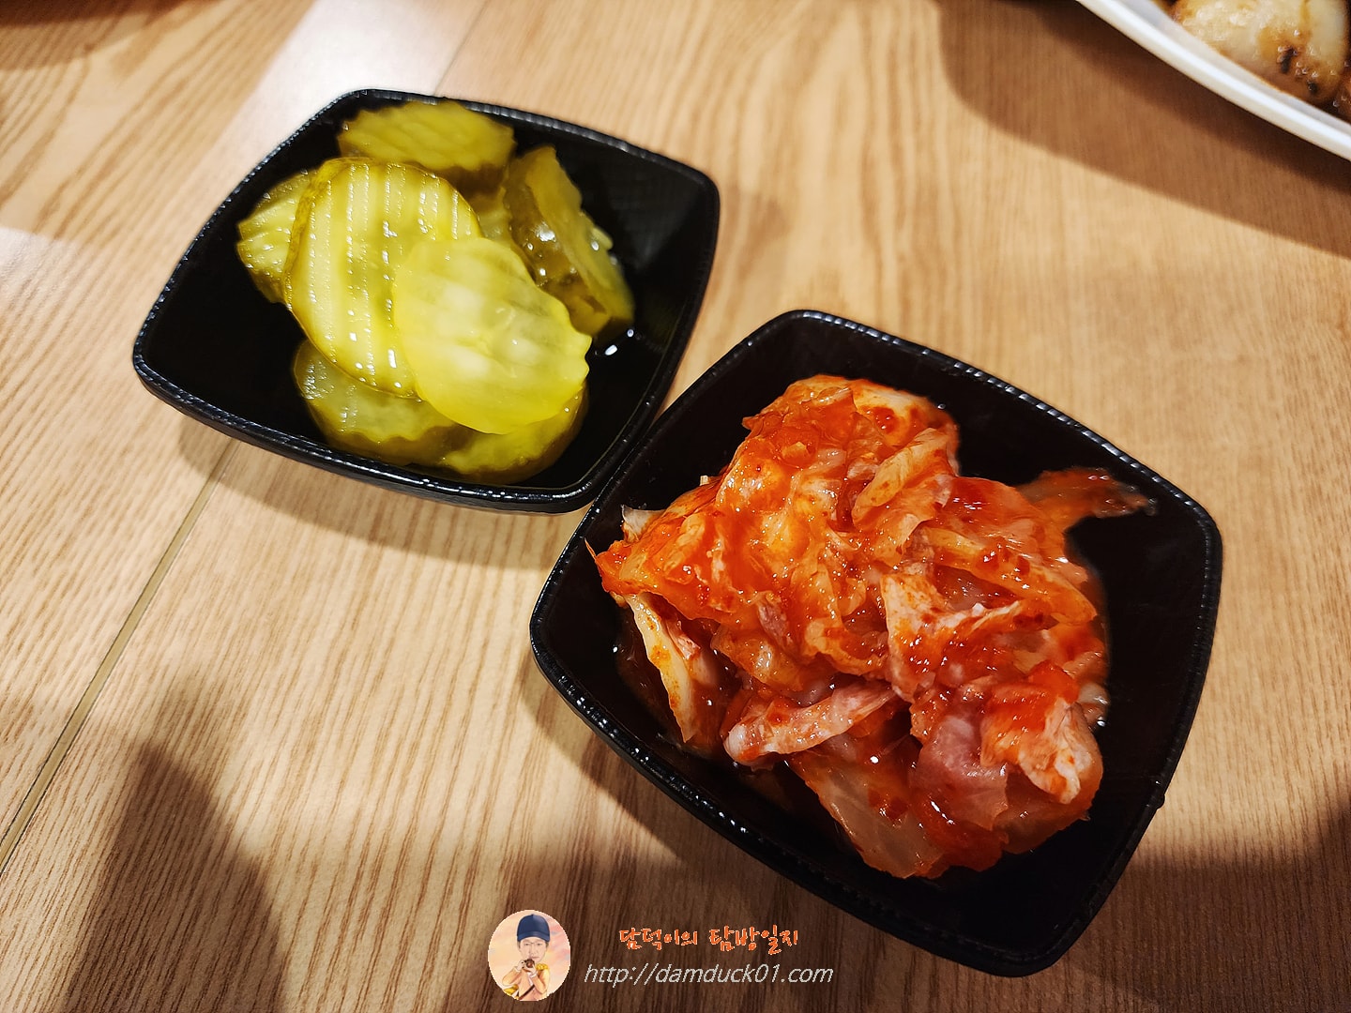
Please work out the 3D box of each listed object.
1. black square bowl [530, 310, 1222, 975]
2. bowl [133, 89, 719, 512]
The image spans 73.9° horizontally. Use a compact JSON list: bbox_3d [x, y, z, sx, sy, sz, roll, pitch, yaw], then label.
[{"bbox_3d":[0.035,0.021,0.167,0.101,0.036,0.101,31,62,14],"label":"black square bowl"},{"bbox_3d":[-0.046,-0.040,0.197,0.101,0.036,0.101,17,60,6],"label":"bowl"}]

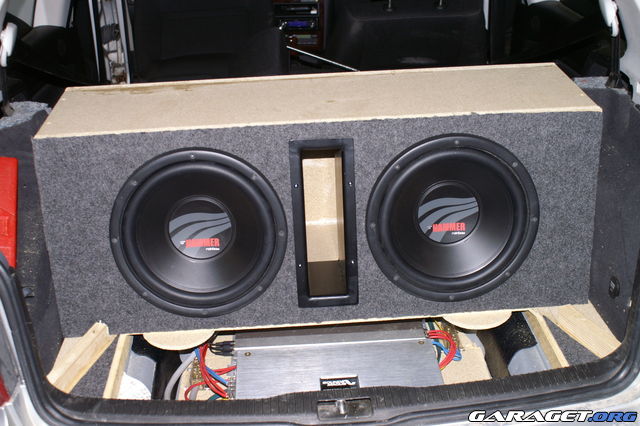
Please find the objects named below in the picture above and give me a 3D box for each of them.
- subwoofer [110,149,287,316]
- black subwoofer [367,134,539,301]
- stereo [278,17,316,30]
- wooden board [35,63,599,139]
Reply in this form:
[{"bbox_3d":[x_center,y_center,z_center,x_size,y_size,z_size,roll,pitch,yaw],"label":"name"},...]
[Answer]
[{"bbox_3d":[-0.216,0.025,1.375,0.316,0.316,0.125,-3,17,-2],"label":"subwoofer"},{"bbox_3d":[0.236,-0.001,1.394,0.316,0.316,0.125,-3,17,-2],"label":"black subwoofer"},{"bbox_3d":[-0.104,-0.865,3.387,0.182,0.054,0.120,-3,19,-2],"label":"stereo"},{"bbox_3d":[-0.003,-0.202,1.397,0.981,0.030,0.243,-3,30,-2],"label":"wooden board"}]

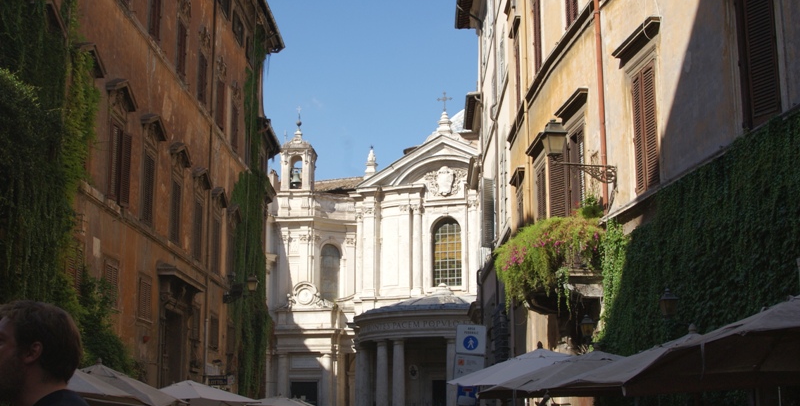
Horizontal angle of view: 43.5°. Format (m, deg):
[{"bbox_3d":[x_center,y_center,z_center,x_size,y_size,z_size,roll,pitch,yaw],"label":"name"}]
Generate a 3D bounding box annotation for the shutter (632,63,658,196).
[{"bbox_3d":[4.391,-1.341,17.995,0.080,2.203,0.992,2,-12,-9],"label":"shutter"}]

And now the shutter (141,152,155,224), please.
[{"bbox_3d":[-7.730,-0.456,30.938,0.080,2.028,1.006,-1,-12,2],"label":"shutter"}]

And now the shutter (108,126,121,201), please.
[{"bbox_3d":[-7.851,-1.092,27.614,0.080,2.015,0.714,-1,-12,2],"label":"shutter"}]

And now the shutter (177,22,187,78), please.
[{"bbox_3d":[-7.763,-5.438,35.633,0.060,1.868,1.110,-1,-13,3],"label":"shutter"}]

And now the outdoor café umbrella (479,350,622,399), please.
[{"bbox_3d":[2.894,3.507,14.380,3.000,2.800,3.000,2,-13,-7],"label":"outdoor café umbrella"}]

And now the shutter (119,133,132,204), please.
[{"bbox_3d":[-7.774,-0.916,28.514,0.080,2.058,0.512,-3,-12,13],"label":"shutter"}]

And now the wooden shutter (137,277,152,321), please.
[{"bbox_3d":[-7.892,2.962,31.023,0.060,1.185,1.159,-1,-13,3],"label":"wooden shutter"}]

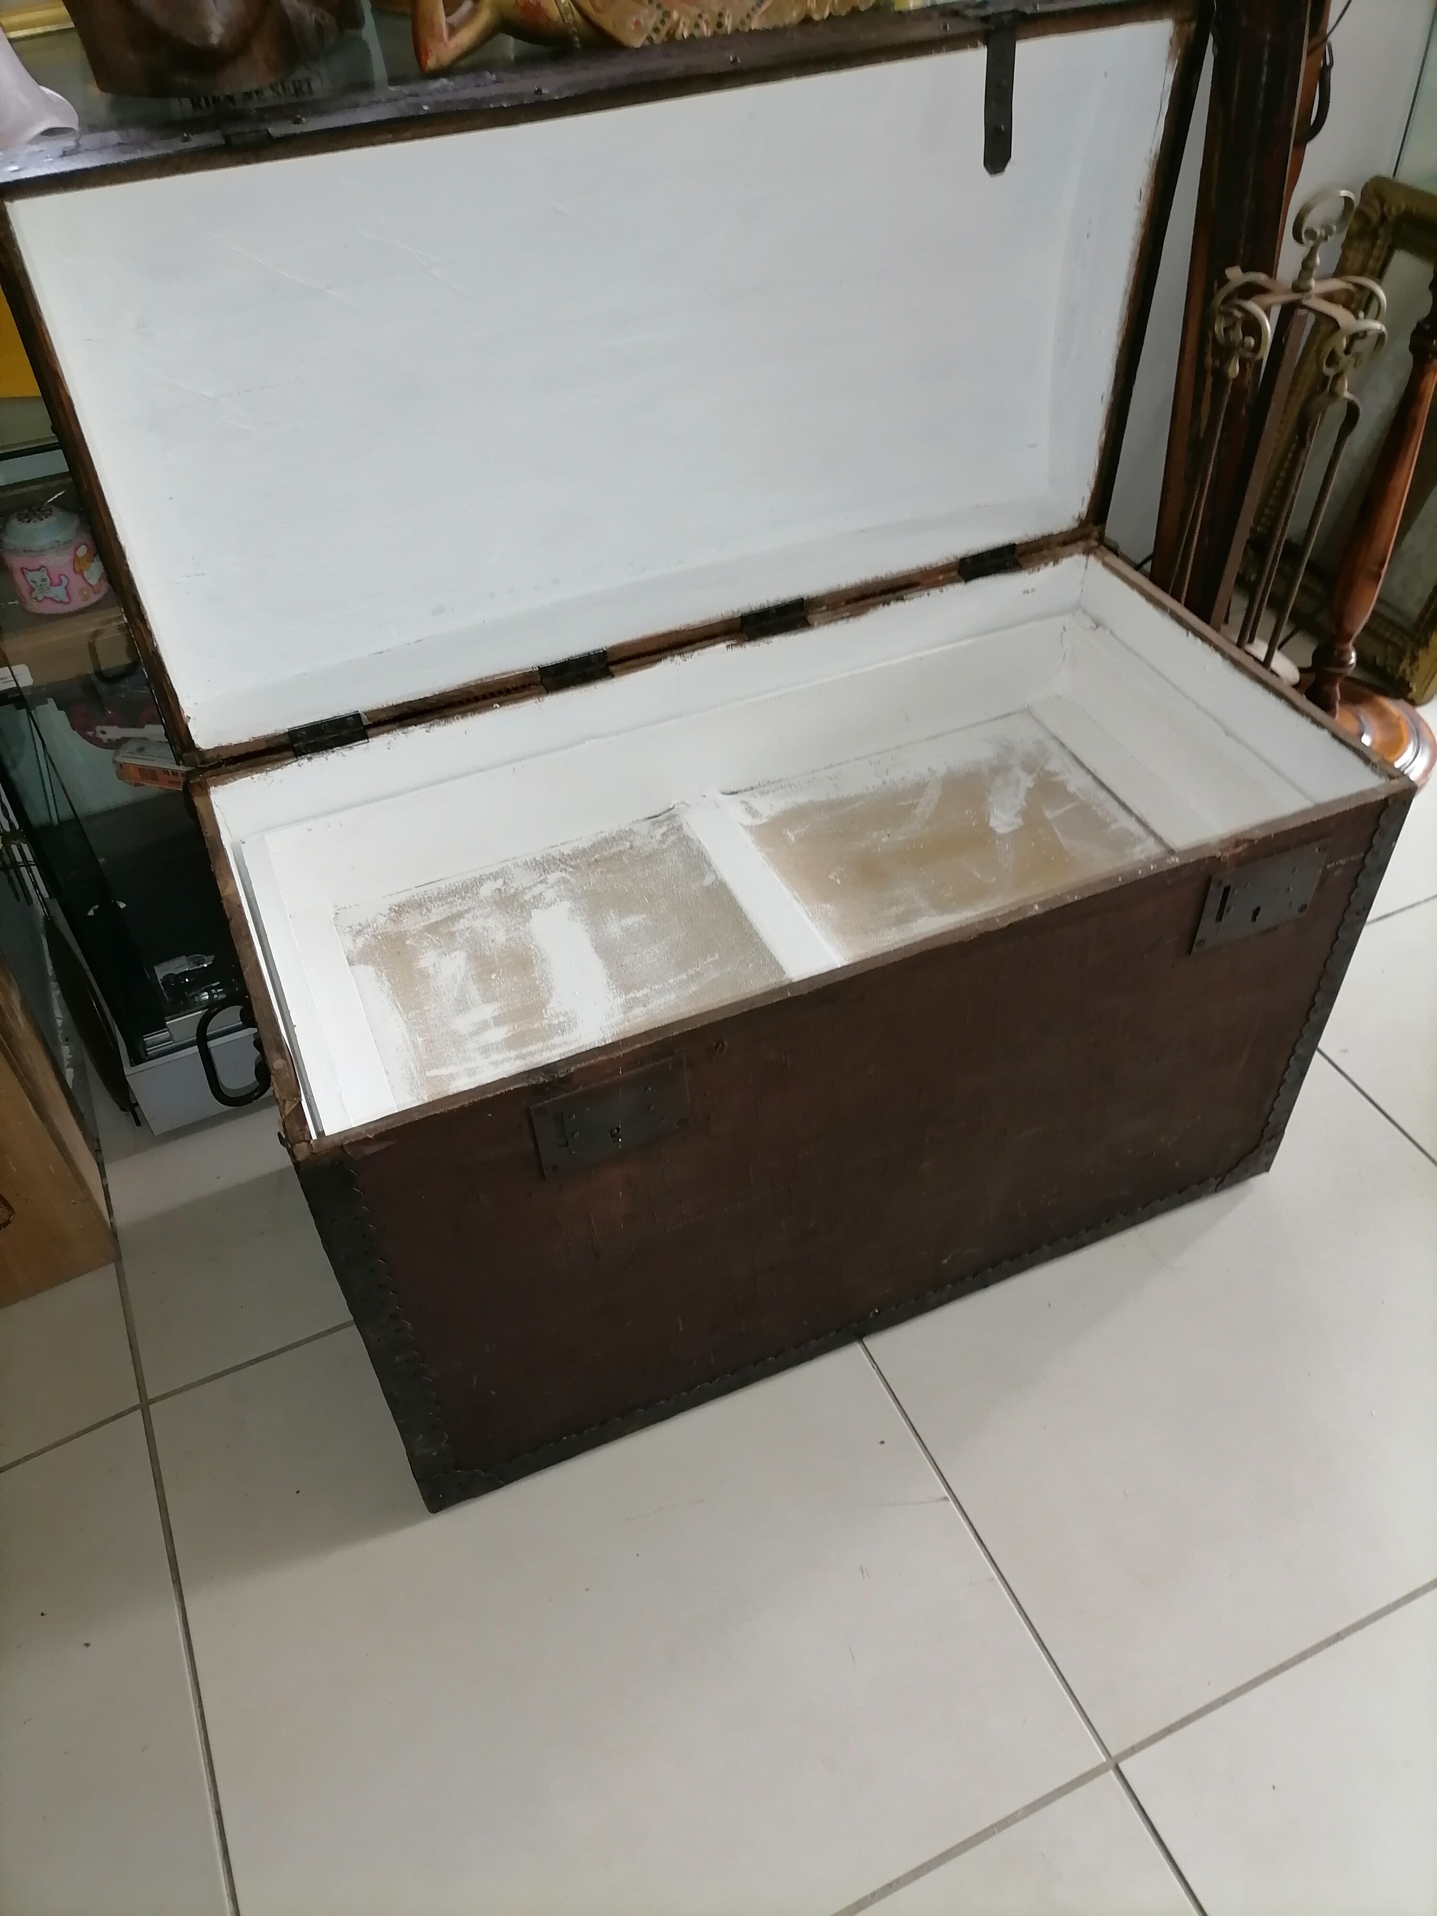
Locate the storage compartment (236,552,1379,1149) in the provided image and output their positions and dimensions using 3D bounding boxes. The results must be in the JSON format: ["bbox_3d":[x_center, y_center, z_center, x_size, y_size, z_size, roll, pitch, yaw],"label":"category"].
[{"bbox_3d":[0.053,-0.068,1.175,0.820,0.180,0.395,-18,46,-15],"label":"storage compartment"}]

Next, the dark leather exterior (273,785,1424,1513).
[{"bbox_3d":[0.065,0.040,1.277,0.850,0.478,0.400,-18,46,-15],"label":"dark leather exterior"}]

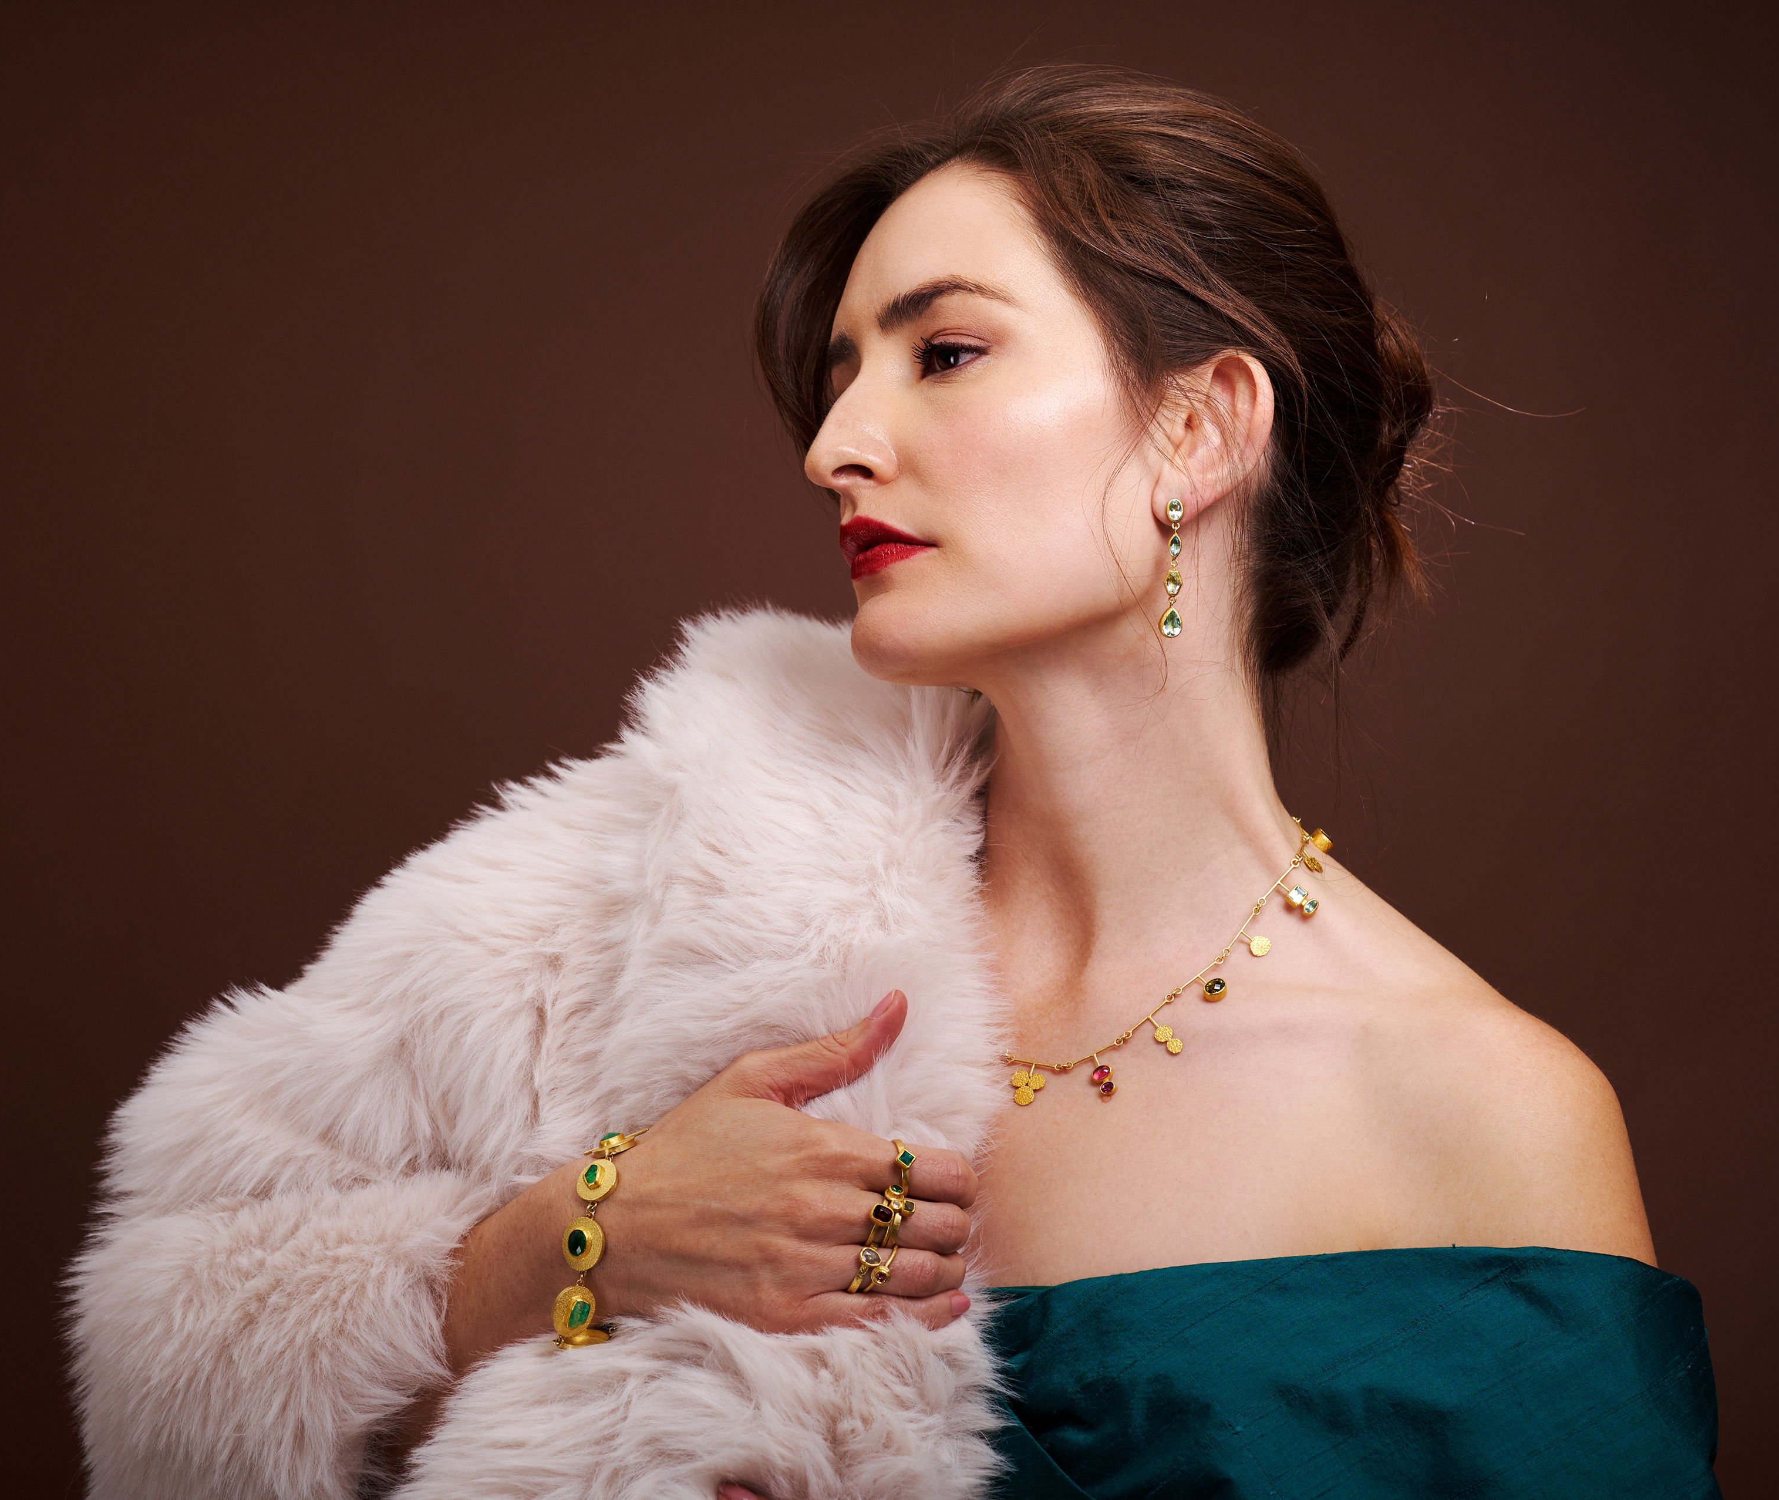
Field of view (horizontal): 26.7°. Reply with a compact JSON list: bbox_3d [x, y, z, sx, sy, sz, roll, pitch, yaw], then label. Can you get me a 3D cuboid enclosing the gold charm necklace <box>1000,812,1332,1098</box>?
[{"bbox_3d":[0.086,0.071,1.395,0.160,0.112,0.130,0,0,25],"label":"gold charm necklace"}]

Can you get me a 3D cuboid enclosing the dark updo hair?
[{"bbox_3d":[0.077,-0.140,1.400,0.240,0.228,0.180,4,-5,-30],"label":"dark updo hair"}]

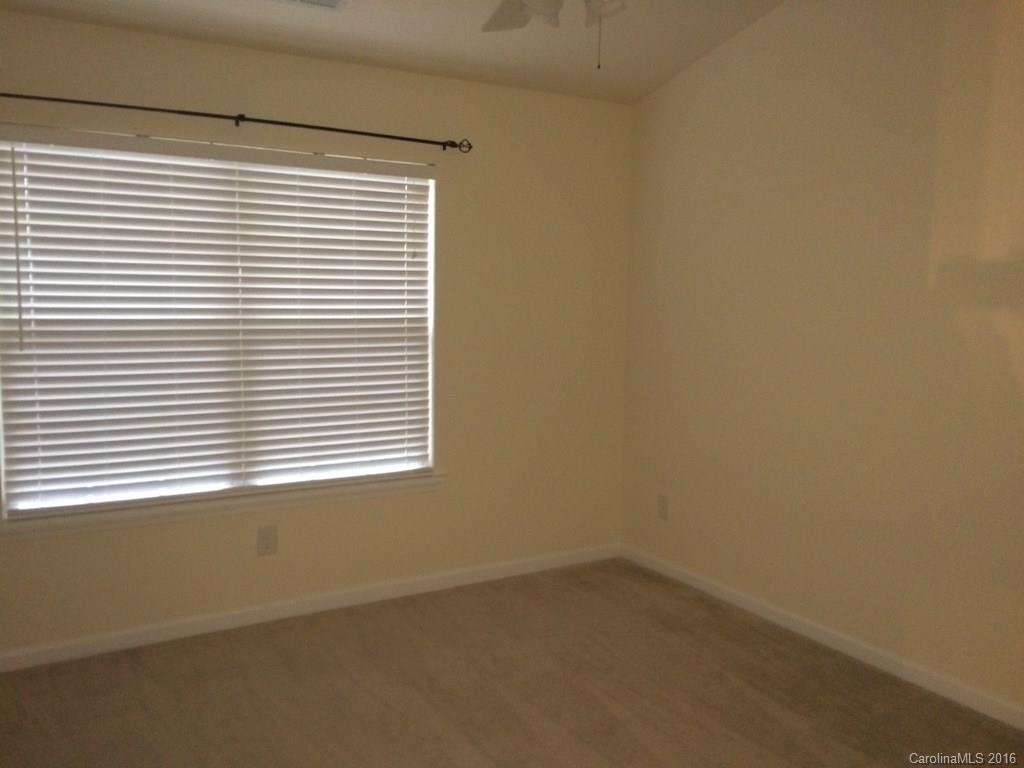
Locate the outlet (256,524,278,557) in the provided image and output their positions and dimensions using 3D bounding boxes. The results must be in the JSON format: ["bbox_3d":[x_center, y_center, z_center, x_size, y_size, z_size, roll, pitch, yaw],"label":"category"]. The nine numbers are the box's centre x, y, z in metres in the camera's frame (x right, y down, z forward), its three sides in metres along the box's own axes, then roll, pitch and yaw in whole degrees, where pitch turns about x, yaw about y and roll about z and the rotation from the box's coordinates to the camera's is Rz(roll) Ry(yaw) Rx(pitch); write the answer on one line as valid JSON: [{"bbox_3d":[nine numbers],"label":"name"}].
[{"bbox_3d":[-1.046,0.675,3.676,0.081,0.124,0.012,-3,7,-31],"label":"outlet"}]

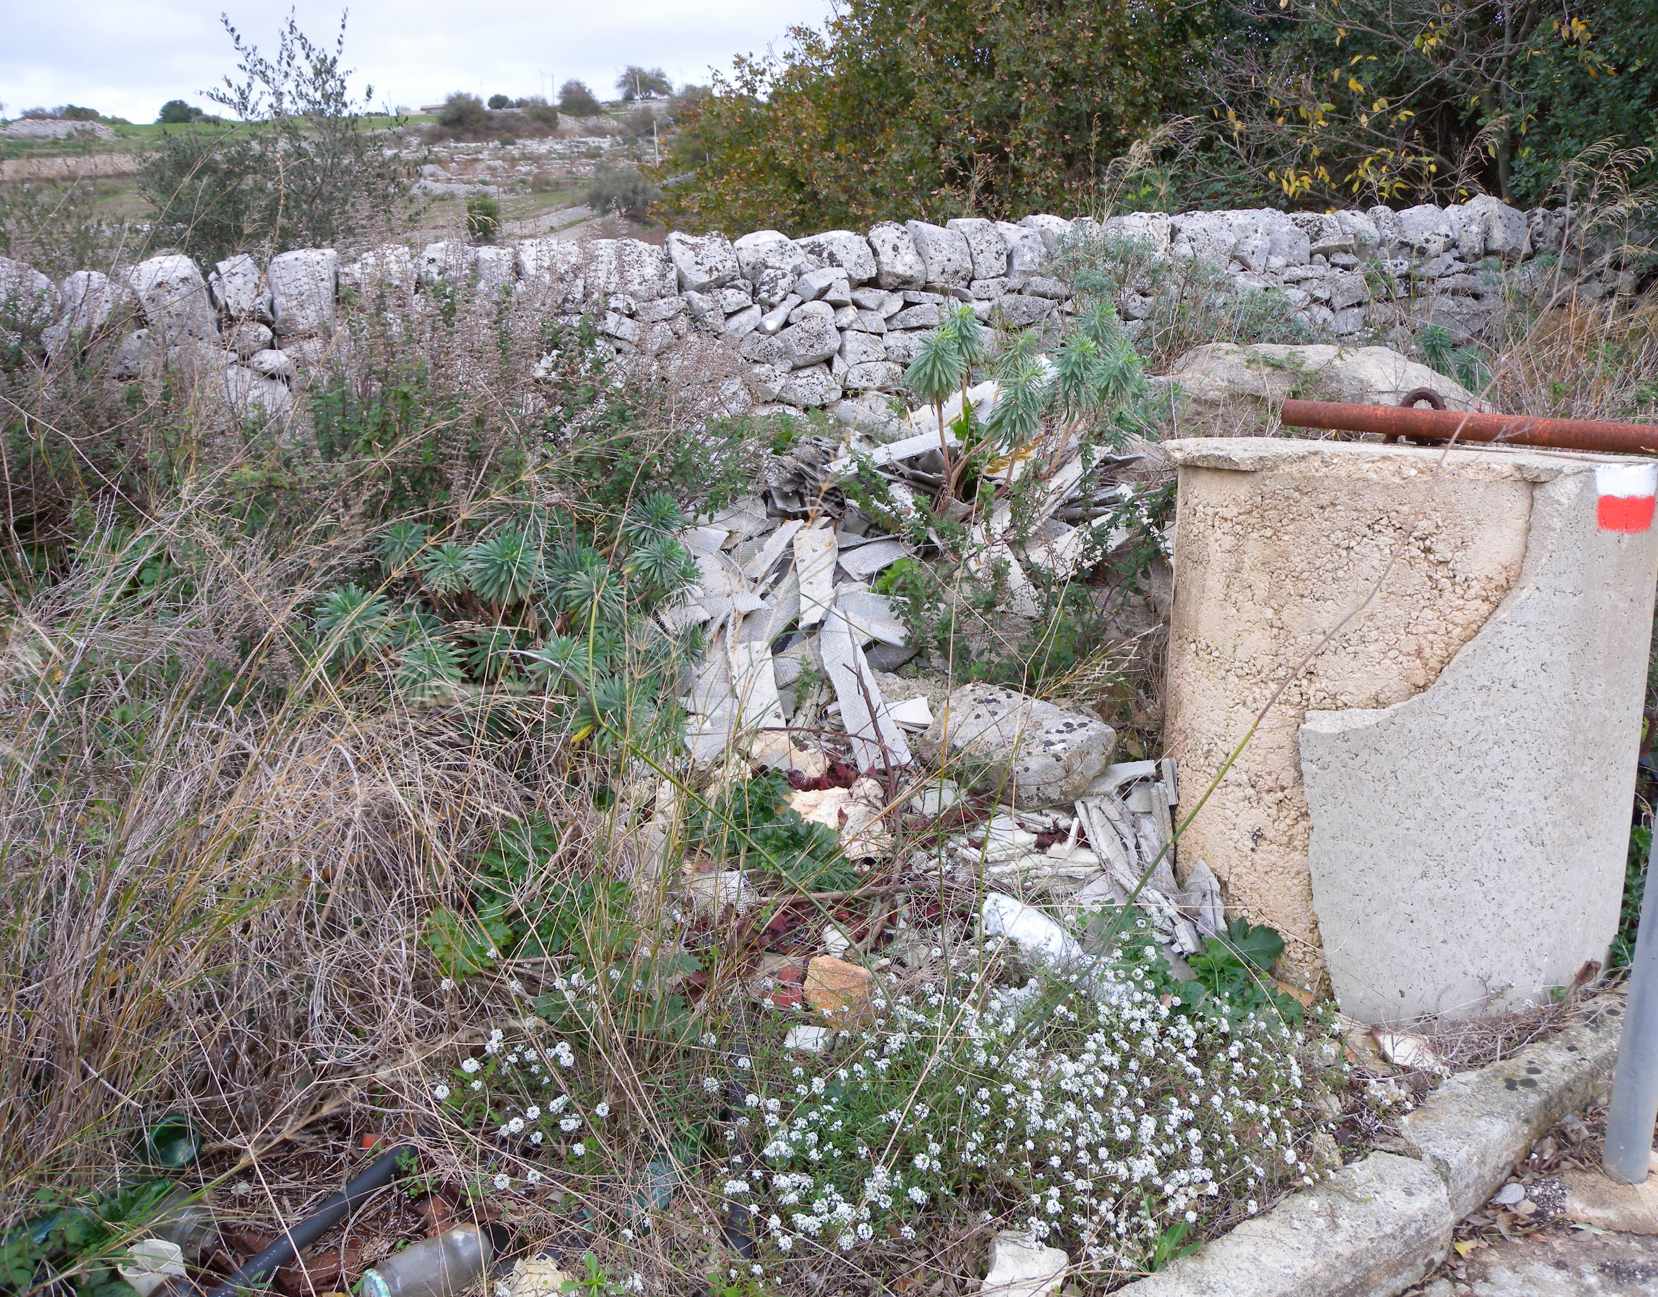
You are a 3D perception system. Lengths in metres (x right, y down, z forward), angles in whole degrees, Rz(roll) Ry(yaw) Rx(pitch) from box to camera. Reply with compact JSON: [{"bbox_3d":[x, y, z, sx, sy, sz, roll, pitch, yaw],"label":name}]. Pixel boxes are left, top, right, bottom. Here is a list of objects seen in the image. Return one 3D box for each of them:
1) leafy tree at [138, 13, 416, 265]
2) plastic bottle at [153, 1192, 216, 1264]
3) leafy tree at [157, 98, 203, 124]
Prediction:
[{"bbox_3d":[-3.955,-3.376,10.000,1.980,2.400,1.850,0,12,0],"label":"leafy tree"},{"bbox_3d":[-0.968,0.833,2.071,0.220,0.070,0.070,10,15,40],"label":"plastic bottle"},{"bbox_3d":[-76.572,-63.425,165.000,5.418,3.028,5.147,0,12,0],"label":"leafy tree"}]

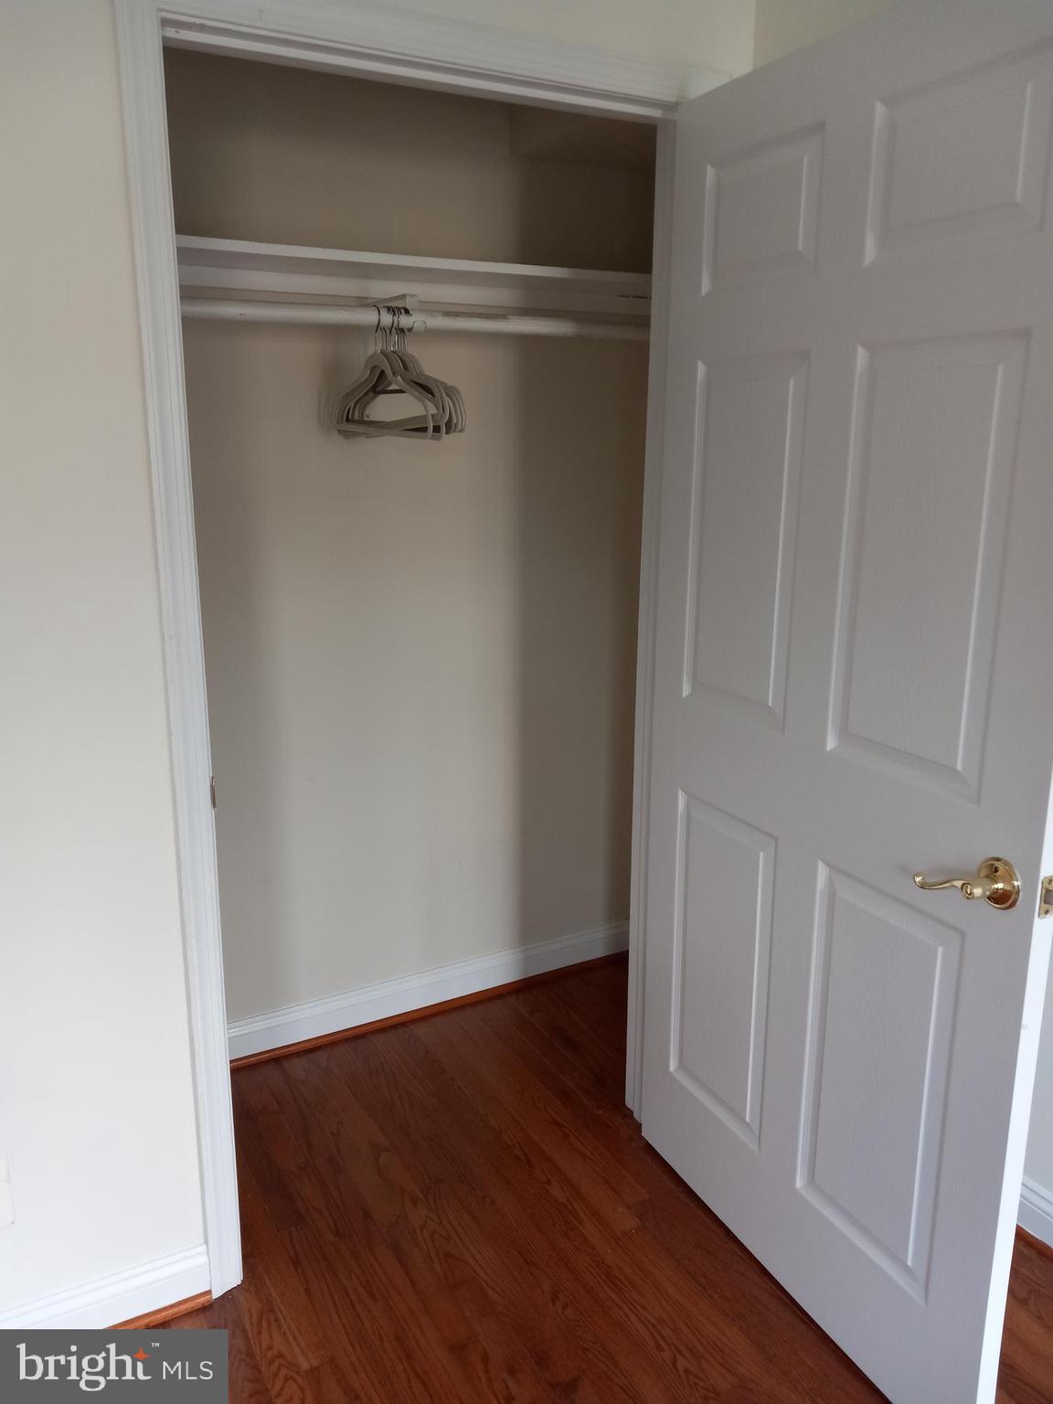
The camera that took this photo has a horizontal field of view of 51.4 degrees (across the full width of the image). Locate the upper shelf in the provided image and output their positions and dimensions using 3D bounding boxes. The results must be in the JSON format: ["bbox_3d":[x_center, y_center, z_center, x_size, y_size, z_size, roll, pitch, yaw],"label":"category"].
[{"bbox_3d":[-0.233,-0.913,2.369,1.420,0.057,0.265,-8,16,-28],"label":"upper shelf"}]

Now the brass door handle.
[{"bbox_3d":[0.577,0.233,1.448,0.062,0.066,0.133,-7,15,-25],"label":"brass door handle"}]

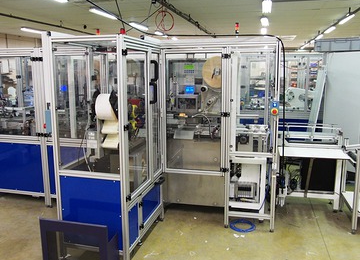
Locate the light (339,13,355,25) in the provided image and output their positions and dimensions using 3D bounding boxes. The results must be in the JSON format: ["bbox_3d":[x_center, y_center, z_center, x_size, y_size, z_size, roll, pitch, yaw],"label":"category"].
[{"bbox_3d":[4.478,-2.968,9.275,0.159,0.101,1.397,1,10,13],"label":"light"}]

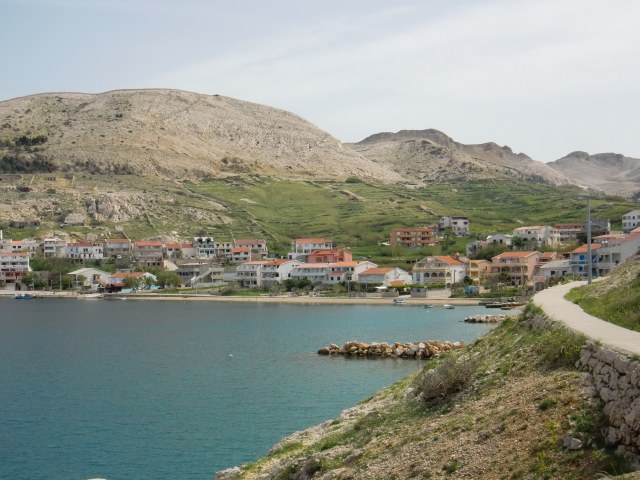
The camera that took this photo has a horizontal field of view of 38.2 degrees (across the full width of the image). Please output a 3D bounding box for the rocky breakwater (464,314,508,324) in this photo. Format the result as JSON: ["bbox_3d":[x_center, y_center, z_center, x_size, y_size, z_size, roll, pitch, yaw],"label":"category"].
[{"bbox_3d":[26.954,12.547,147.000,8.200,1.200,3.000,0,-2,6],"label":"rocky breakwater"}]

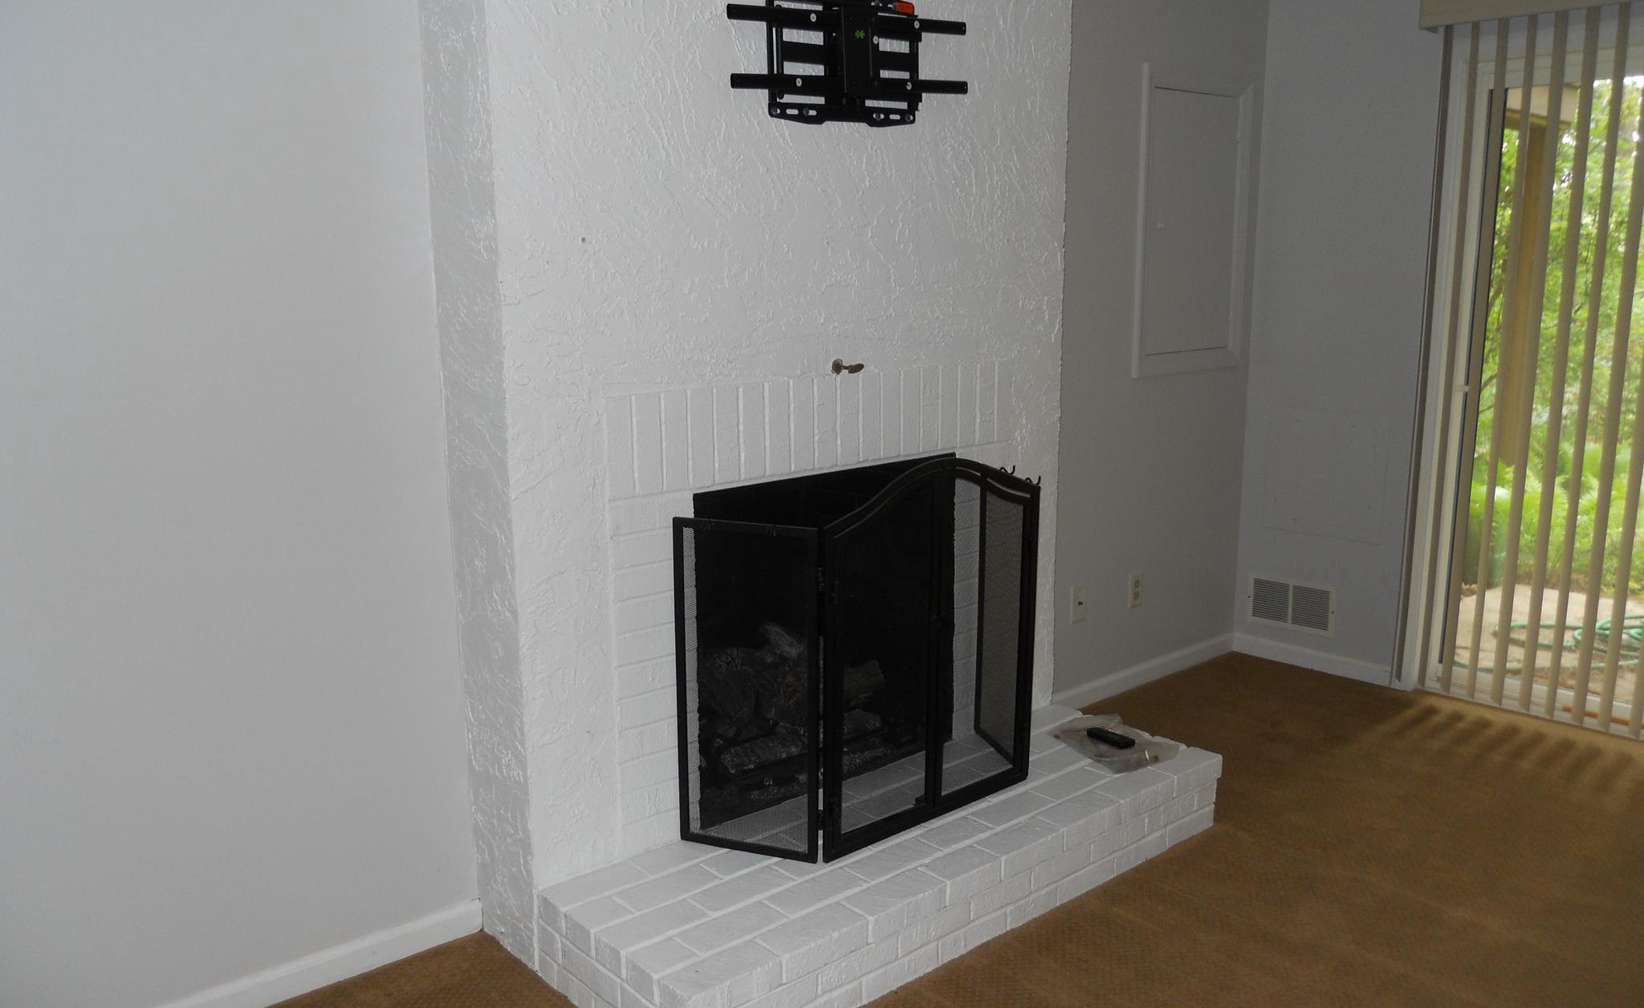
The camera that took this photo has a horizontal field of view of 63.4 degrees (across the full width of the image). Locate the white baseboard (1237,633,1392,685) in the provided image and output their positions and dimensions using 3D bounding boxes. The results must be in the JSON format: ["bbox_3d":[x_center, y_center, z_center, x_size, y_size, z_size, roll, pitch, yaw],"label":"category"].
[{"bbox_3d":[1.648,0.523,4.485,0.015,0.073,0.568,-10,14,-40],"label":"white baseboard"}]

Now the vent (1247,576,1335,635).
[{"bbox_3d":[1.589,0.342,4.504,0.017,0.162,0.309,-10,14,-40],"label":"vent"}]

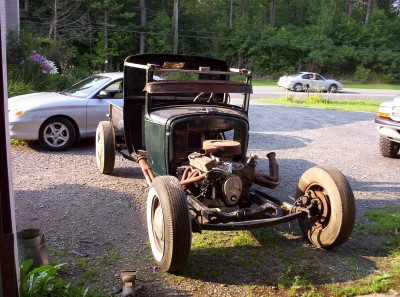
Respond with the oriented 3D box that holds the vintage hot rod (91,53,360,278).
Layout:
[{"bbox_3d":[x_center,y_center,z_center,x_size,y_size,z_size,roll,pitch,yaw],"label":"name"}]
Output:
[{"bbox_3d":[-0.086,-0.206,4.540,1.740,1.620,3.650,-3,13,-22],"label":"vintage hot rod"}]

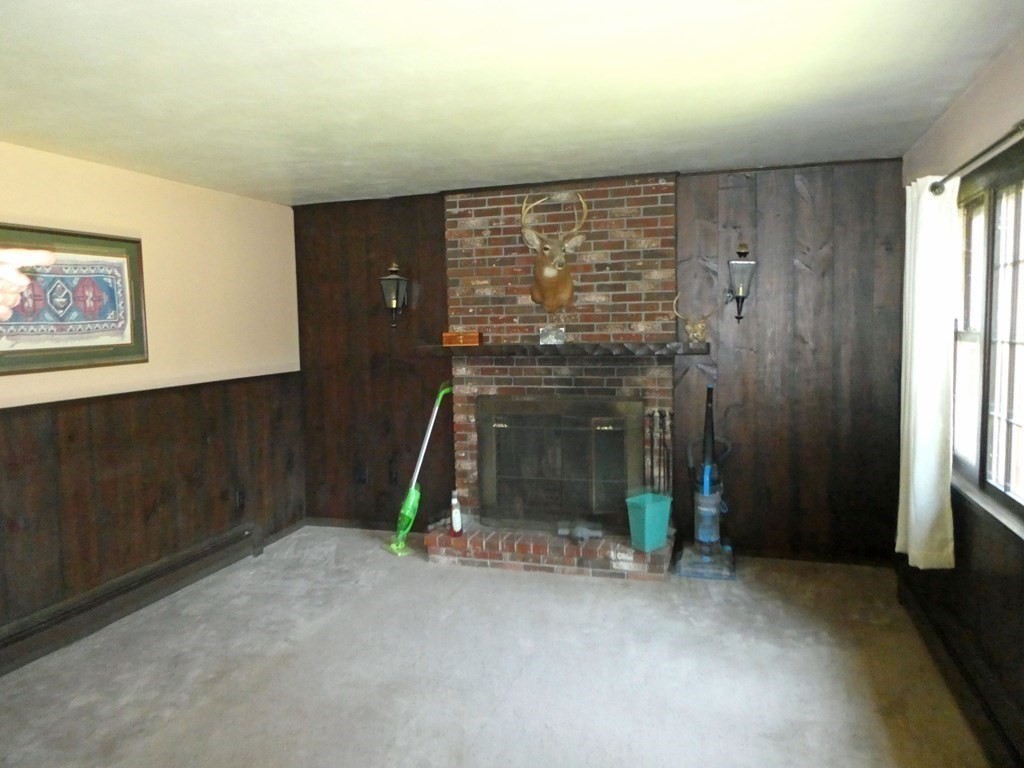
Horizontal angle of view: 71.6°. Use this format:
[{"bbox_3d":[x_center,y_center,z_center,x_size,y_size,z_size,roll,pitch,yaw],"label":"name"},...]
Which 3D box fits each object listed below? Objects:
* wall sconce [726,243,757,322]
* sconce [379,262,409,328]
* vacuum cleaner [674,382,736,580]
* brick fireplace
[{"bbox_3d":[1.397,-0.617,4.321,0.162,0.481,0.209,0,6,17],"label":"wall sconce"},{"bbox_3d":[-0.810,-0.627,5.013,0.161,0.458,0.209,0,6,17],"label":"sconce"},{"bbox_3d":[1.194,0.568,4.356,0.350,1.155,0.328,0,6,17],"label":"vacuum cleaner"},{"bbox_3d":[0.232,-0.077,4.581,1.582,2.436,0.521,0,6,17],"label":"brick fireplace"}]

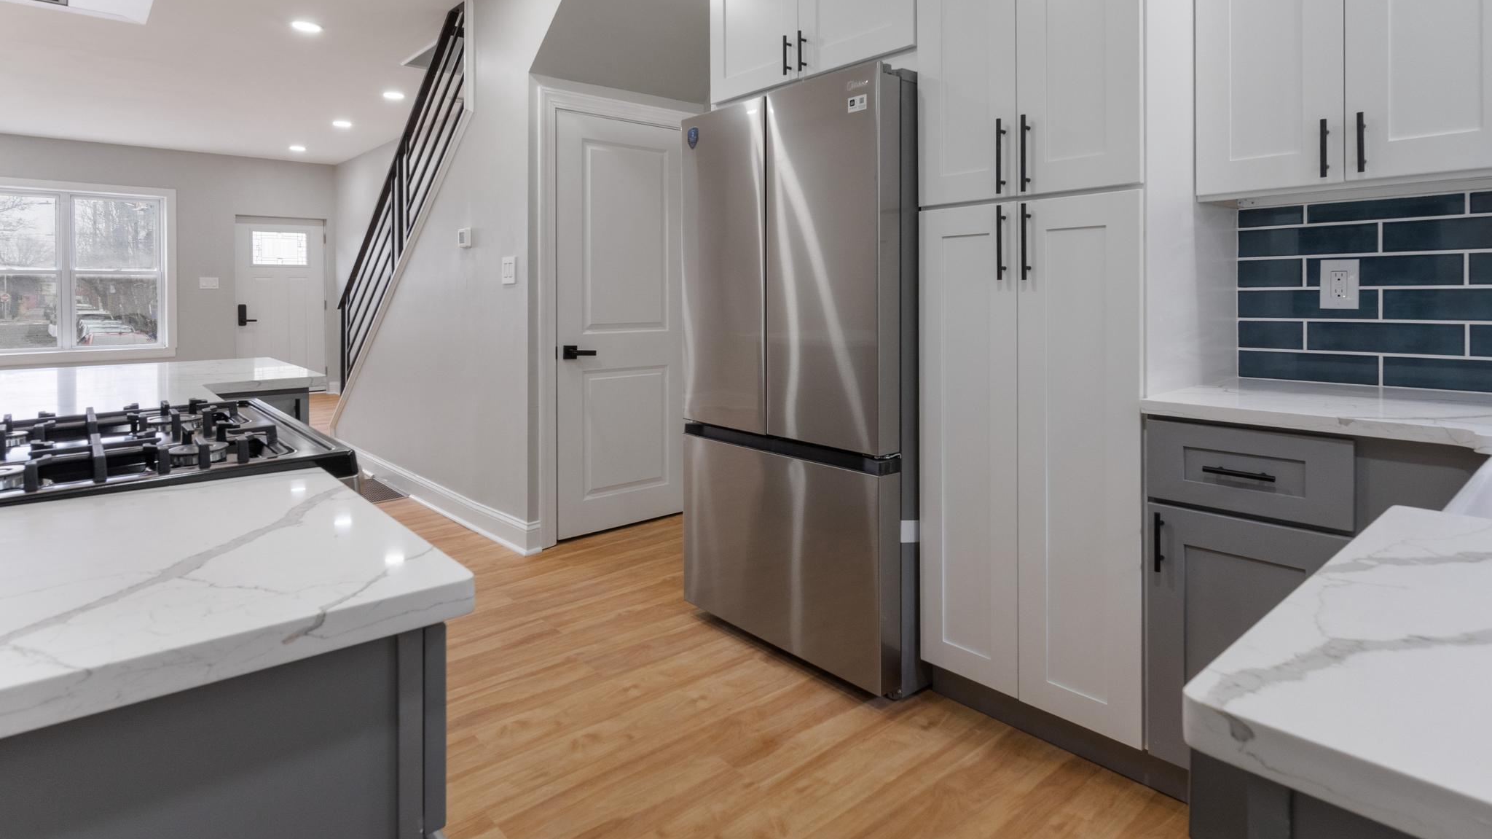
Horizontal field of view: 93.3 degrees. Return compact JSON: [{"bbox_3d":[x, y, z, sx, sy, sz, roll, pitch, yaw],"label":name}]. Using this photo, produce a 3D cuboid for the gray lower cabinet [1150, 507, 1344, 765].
[{"bbox_3d":[1.235,0.475,1.680,0.560,0.570,0.380,-7,9,-43],"label":"gray lower cabinet"}]

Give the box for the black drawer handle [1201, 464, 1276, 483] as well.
[{"bbox_3d":[1.055,0.115,1.510,0.034,0.014,0.131,-7,9,-43],"label":"black drawer handle"}]

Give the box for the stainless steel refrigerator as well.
[{"bbox_3d":[0.338,-0.130,2.550,0.740,1.790,0.905,-7,9,-43],"label":"stainless steel refrigerator"}]

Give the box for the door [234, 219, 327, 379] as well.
[{"bbox_3d":[-5.580,-1.380,8.450,0.930,2.060,0.060,-7,9,-43],"label":"door"}]

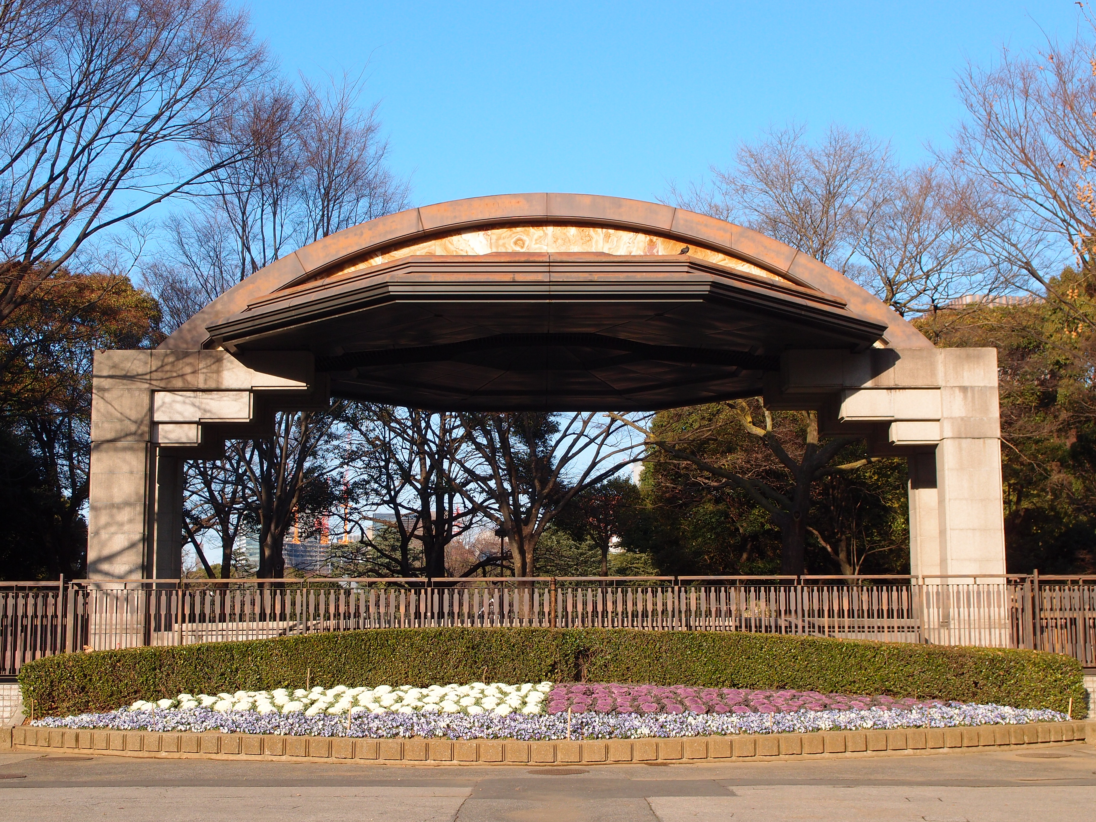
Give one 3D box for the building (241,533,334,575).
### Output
[{"bbox_3d":[-200.642,127.818,1117.990,70.000,65.500,50.000,1,-8,-10],"label":"building"}]

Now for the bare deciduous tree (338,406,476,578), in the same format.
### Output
[{"bbox_3d":[-3.624,1.332,38.171,5.000,9.400,5.000,0,-8,0],"label":"bare deciduous tree"}]

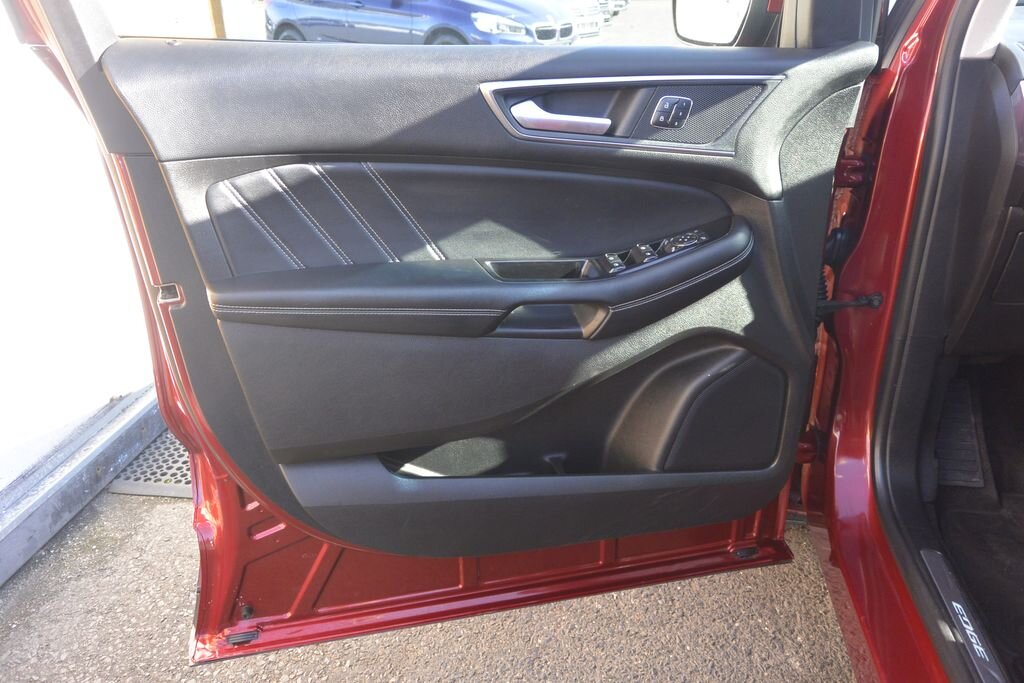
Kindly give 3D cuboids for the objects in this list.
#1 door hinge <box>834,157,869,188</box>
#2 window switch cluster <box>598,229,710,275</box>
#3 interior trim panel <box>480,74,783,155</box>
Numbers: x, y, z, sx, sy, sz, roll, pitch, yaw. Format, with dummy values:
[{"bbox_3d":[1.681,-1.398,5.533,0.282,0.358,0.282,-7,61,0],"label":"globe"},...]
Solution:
[{"bbox_3d":[0.474,-0.237,1.075,0.038,0.044,0.048,-6,25,-12],"label":"door hinge"},{"bbox_3d":[0.165,-0.104,0.888,0.120,0.022,0.050,-19,35,-12],"label":"window switch cluster"},{"bbox_3d":[0.136,-0.258,0.874,0.342,0.081,0.045,-6,25,-12],"label":"interior trim panel"}]

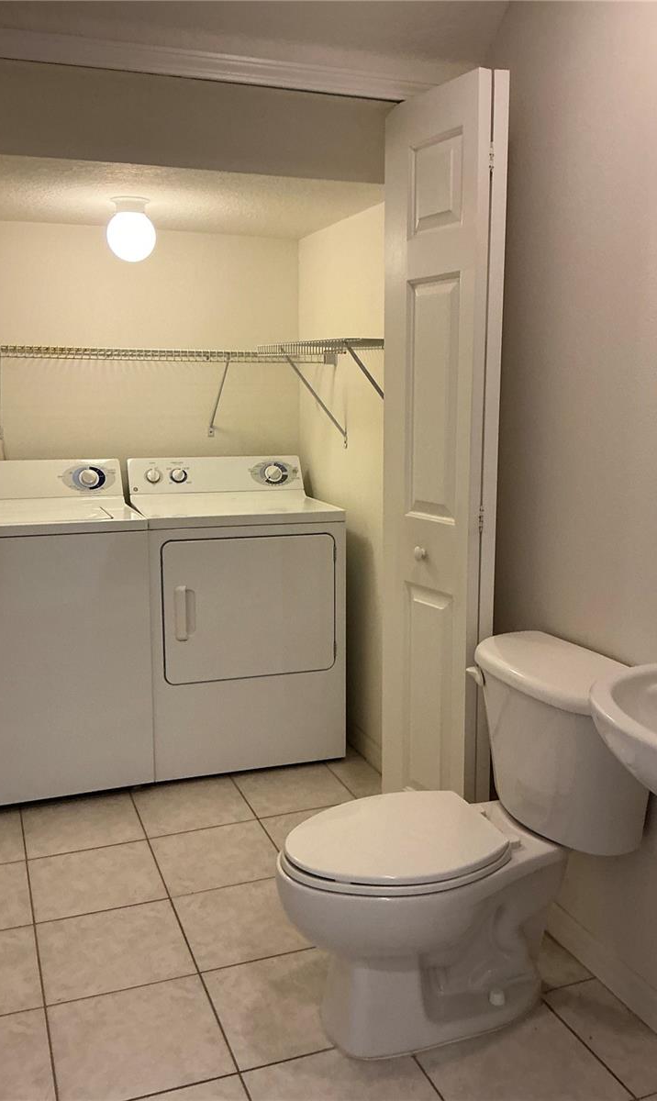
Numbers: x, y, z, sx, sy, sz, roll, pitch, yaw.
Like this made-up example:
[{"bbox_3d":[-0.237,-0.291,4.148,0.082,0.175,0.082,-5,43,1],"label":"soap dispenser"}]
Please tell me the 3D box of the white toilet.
[{"bbox_3d":[0.241,0.612,1.861,0.705,0.750,0.440,-4,10,-21],"label":"white toilet"}]

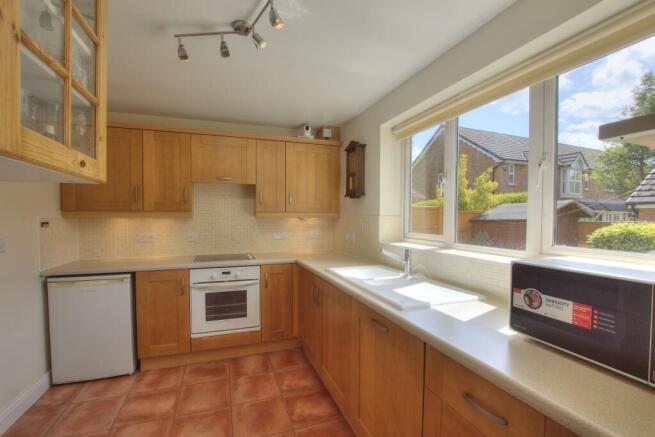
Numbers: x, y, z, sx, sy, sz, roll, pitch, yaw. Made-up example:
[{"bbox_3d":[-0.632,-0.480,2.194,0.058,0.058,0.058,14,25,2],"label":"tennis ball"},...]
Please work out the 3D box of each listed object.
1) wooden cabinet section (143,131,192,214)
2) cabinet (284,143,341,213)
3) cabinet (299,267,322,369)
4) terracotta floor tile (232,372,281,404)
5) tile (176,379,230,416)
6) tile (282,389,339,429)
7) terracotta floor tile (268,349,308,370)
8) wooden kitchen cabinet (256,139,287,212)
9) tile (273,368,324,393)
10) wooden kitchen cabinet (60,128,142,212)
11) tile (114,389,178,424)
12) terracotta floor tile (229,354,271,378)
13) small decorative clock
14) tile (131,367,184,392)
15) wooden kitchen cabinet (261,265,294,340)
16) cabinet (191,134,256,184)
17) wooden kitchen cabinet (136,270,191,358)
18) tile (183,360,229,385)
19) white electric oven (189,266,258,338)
[{"bbox_3d":[-1.508,-0.430,2.645,0.389,0.722,0.320,0,1,-18],"label":"wooden cabinet section"},{"bbox_3d":[-0.201,-0.426,3.142,0.610,0.740,0.322,0,-1,-19],"label":"cabinet"},{"bbox_3d":[0.112,0.801,2.424,0.570,0.723,0.700,0,-1,-19],"label":"cabinet"},{"bbox_3d":[-0.564,1.309,2.112,0.347,0.015,0.347,0,-1,-19],"label":"terracotta floor tile"},{"bbox_3d":[-0.893,1.307,2.008,0.342,0.015,0.353,0,-1,-19],"label":"tile"},{"bbox_3d":[-0.111,1.303,1.893,0.335,0.015,0.348,0,-1,-19],"label":"tile"},{"bbox_3d":[-0.351,1.317,2.549,0.330,0.015,0.330,0,-1,-19],"label":"terracotta floor tile"},{"bbox_3d":[-0.631,-0.427,2.991,0.303,0.740,0.322,0,-1,-19],"label":"wooden kitchen cabinet"},{"bbox_3d":[-0.233,1.296,2.186,0.335,0.015,0.335,0,-1,-19],"label":"tile"},{"bbox_3d":[-1.989,-0.433,2.512,0.581,0.740,0.322,0,-1,-19],"label":"wooden kitchen cabinet"},{"bbox_3d":[-1.225,1.293,1.882,0.335,0.015,0.330,0,-1,-19],"label":"tile"},{"bbox_3d":[-0.679,1.315,2.428,0.348,0.015,0.315,0,-1,-19],"label":"terracotta floor tile"},{"bbox_3d":[0.272,-0.467,2.684,0.120,0.544,0.240,0,-1,-19],"label":"small decorative clock"},{"bbox_3d":[-1.354,1.297,2.178,0.335,0.015,0.325,0,-1,-19],"label":"tile"},{"bbox_3d":[-0.576,0.812,2.894,0.298,0.723,0.570,0,-1,-19],"label":"wooden kitchen cabinet"},{"bbox_3d":[-1.056,-0.570,2.843,0.596,0.459,0.322,0,-1,-19],"label":"cabinet"},{"bbox_3d":[-1.463,0.802,2.557,0.391,0.717,0.570,0,-1,-19],"label":"wooden kitchen cabinet"},{"bbox_3d":[-1.014,1.314,2.324,0.340,0.015,0.300,0,-1,-19],"label":"tile"},{"bbox_3d":[-0.993,0.744,2.708,0.597,0.598,0.560,0,-1,-19],"label":"white electric oven"}]

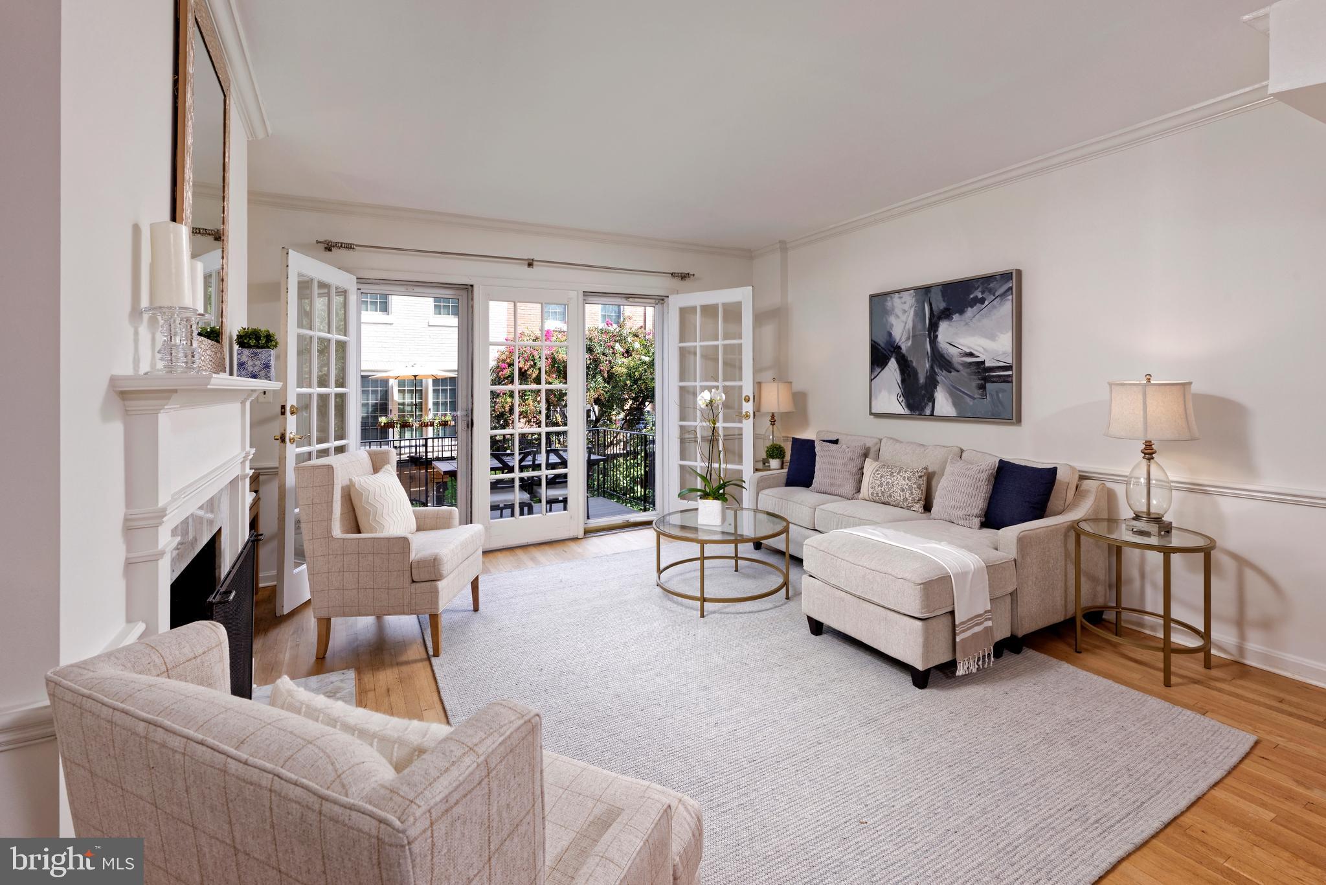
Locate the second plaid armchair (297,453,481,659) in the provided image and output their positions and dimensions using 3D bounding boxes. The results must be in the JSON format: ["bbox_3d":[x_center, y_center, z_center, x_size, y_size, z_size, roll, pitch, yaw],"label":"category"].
[{"bbox_3d":[-1.385,0.530,3.090,0.740,0.920,0.650,0,4,0],"label":"second plaid armchair"}]

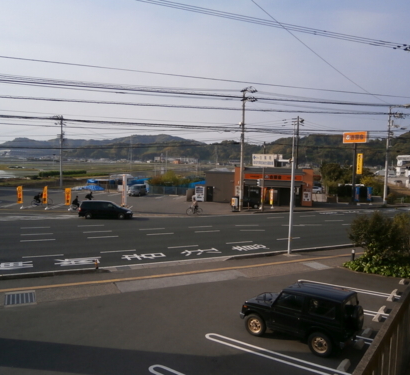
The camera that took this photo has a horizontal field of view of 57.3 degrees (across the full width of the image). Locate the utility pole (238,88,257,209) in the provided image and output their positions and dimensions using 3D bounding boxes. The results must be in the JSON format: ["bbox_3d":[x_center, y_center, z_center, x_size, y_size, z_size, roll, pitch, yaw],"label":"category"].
[{"bbox_3d":[4.321,-4.003,39.846,0.800,13.380,1.900,0,4,-24],"label":"utility pole"}]

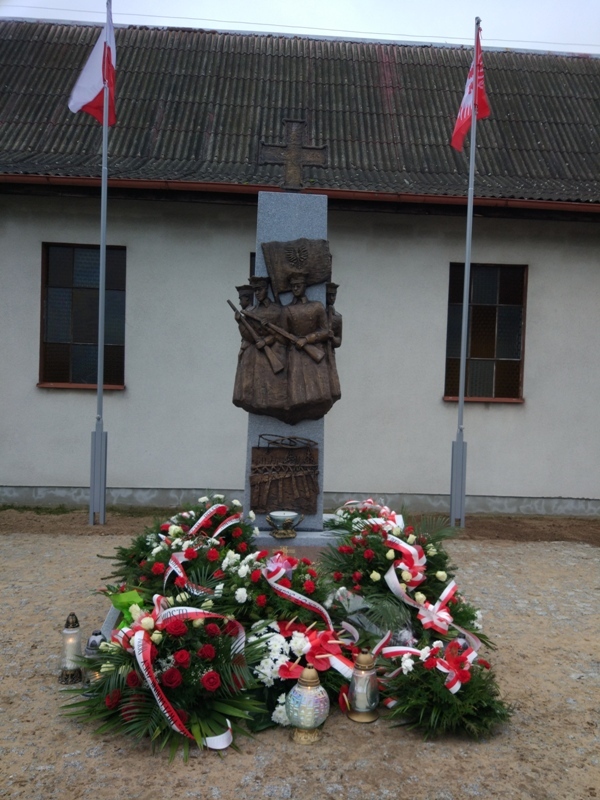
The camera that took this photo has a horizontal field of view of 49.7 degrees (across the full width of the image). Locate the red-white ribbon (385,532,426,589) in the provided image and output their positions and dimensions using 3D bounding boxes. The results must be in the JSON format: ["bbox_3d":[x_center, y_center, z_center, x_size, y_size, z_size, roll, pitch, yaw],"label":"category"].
[{"bbox_3d":[0.611,0.930,3.750,0.240,0.310,0.200,2,2,-3],"label":"red-white ribbon"}]

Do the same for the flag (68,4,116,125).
[{"bbox_3d":[-2.051,-3.355,6.395,0.500,1.280,0.280,2,2,-6],"label":"flag"}]

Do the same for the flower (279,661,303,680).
[{"bbox_3d":[-0.045,1.287,3.080,0.115,0.090,0.090,2,2,0],"label":"flower"}]

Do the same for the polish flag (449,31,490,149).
[{"bbox_3d":[1.802,-3.292,6.838,0.410,1.270,0.250,2,2,-6],"label":"polish flag"}]

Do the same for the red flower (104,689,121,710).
[{"bbox_3d":[-0.800,1.277,2.760,0.067,0.085,0.065,2,2,-3],"label":"red flower"}]

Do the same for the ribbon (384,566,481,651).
[{"bbox_3d":[0.717,1.128,3.500,0.500,0.430,0.280,2,2,-3],"label":"ribbon"}]

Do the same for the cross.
[{"bbox_3d":[-0.055,-2.061,5.442,0.572,0.597,0.090,2,2,-6],"label":"cross"}]

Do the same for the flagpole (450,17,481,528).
[{"bbox_3d":[1.909,-1.415,7.360,0.170,5.770,0.120,2,2,-3],"label":"flagpole"}]

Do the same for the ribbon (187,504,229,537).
[{"bbox_3d":[-0.693,0.903,4.850,0.320,0.220,0.180,2,2,-8],"label":"ribbon"}]

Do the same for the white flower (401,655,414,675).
[{"bbox_3d":[0.505,1.243,3.040,0.066,0.088,0.065,2,2,-3],"label":"white flower"}]

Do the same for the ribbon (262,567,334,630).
[{"bbox_3d":[-0.008,1.058,3.450,0.380,0.320,0.220,2,2,-3],"label":"ribbon"}]

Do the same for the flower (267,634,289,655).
[{"bbox_3d":[-0.104,1.134,3.000,0.095,0.090,0.070,2,2,-3],"label":"flower"}]

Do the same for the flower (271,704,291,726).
[{"bbox_3d":[-0.085,1.448,2.970,0.100,0.100,0.080,2,2,-1],"label":"flower"}]

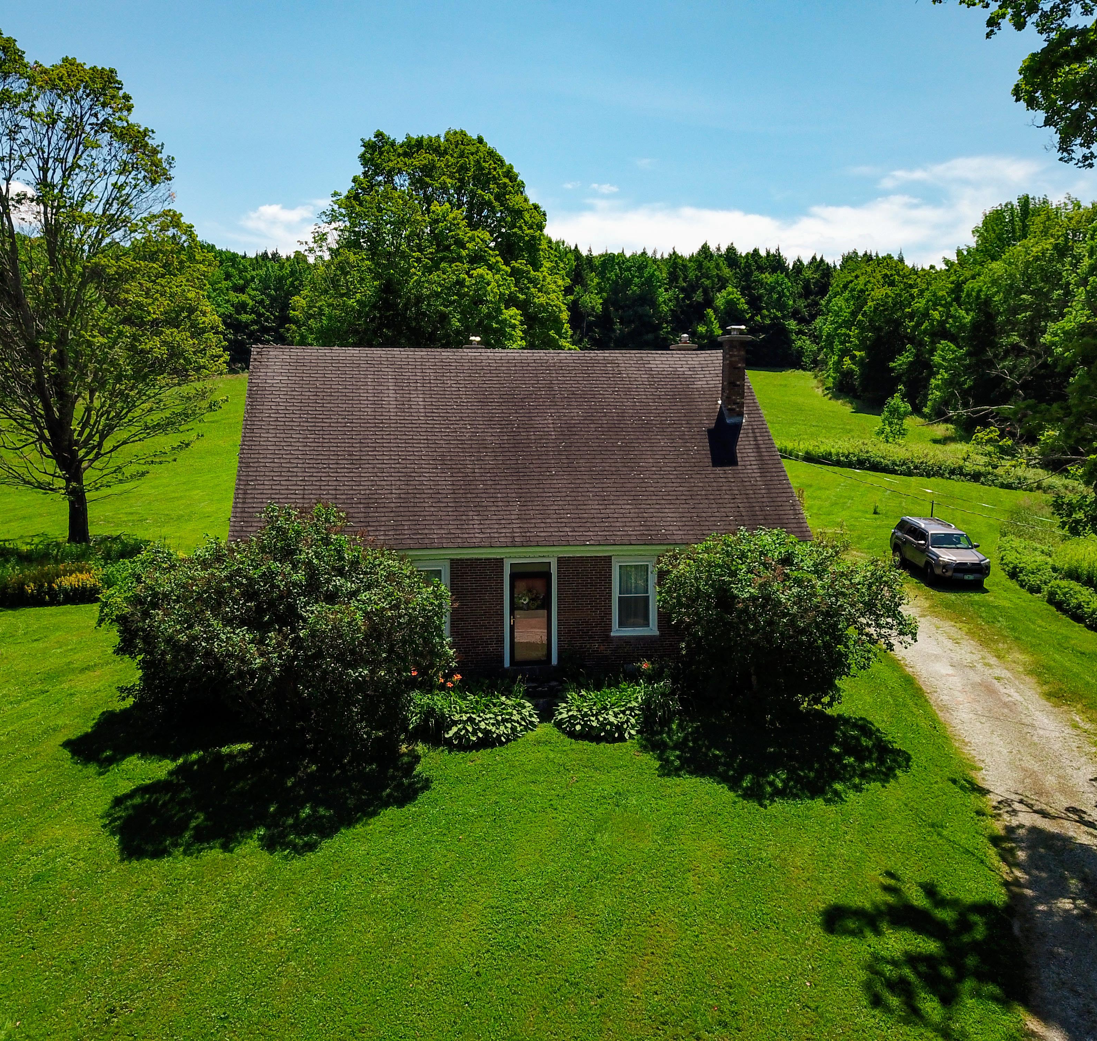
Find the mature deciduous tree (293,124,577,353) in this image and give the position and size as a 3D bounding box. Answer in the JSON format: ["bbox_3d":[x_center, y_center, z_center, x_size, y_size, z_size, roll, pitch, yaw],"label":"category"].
[{"bbox_3d":[-6.143,-11.239,53.938,14.500,17.200,14.000,0,8,0],"label":"mature deciduous tree"}]

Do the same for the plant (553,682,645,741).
[{"bbox_3d":[0.985,3.682,20.367,1.720,0.650,1.600,0,8,0],"label":"plant"}]

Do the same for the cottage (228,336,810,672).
[{"bbox_3d":[-1.127,-0.809,26.235,12.100,7.770,10.100,-1,9,-9],"label":"cottage"}]

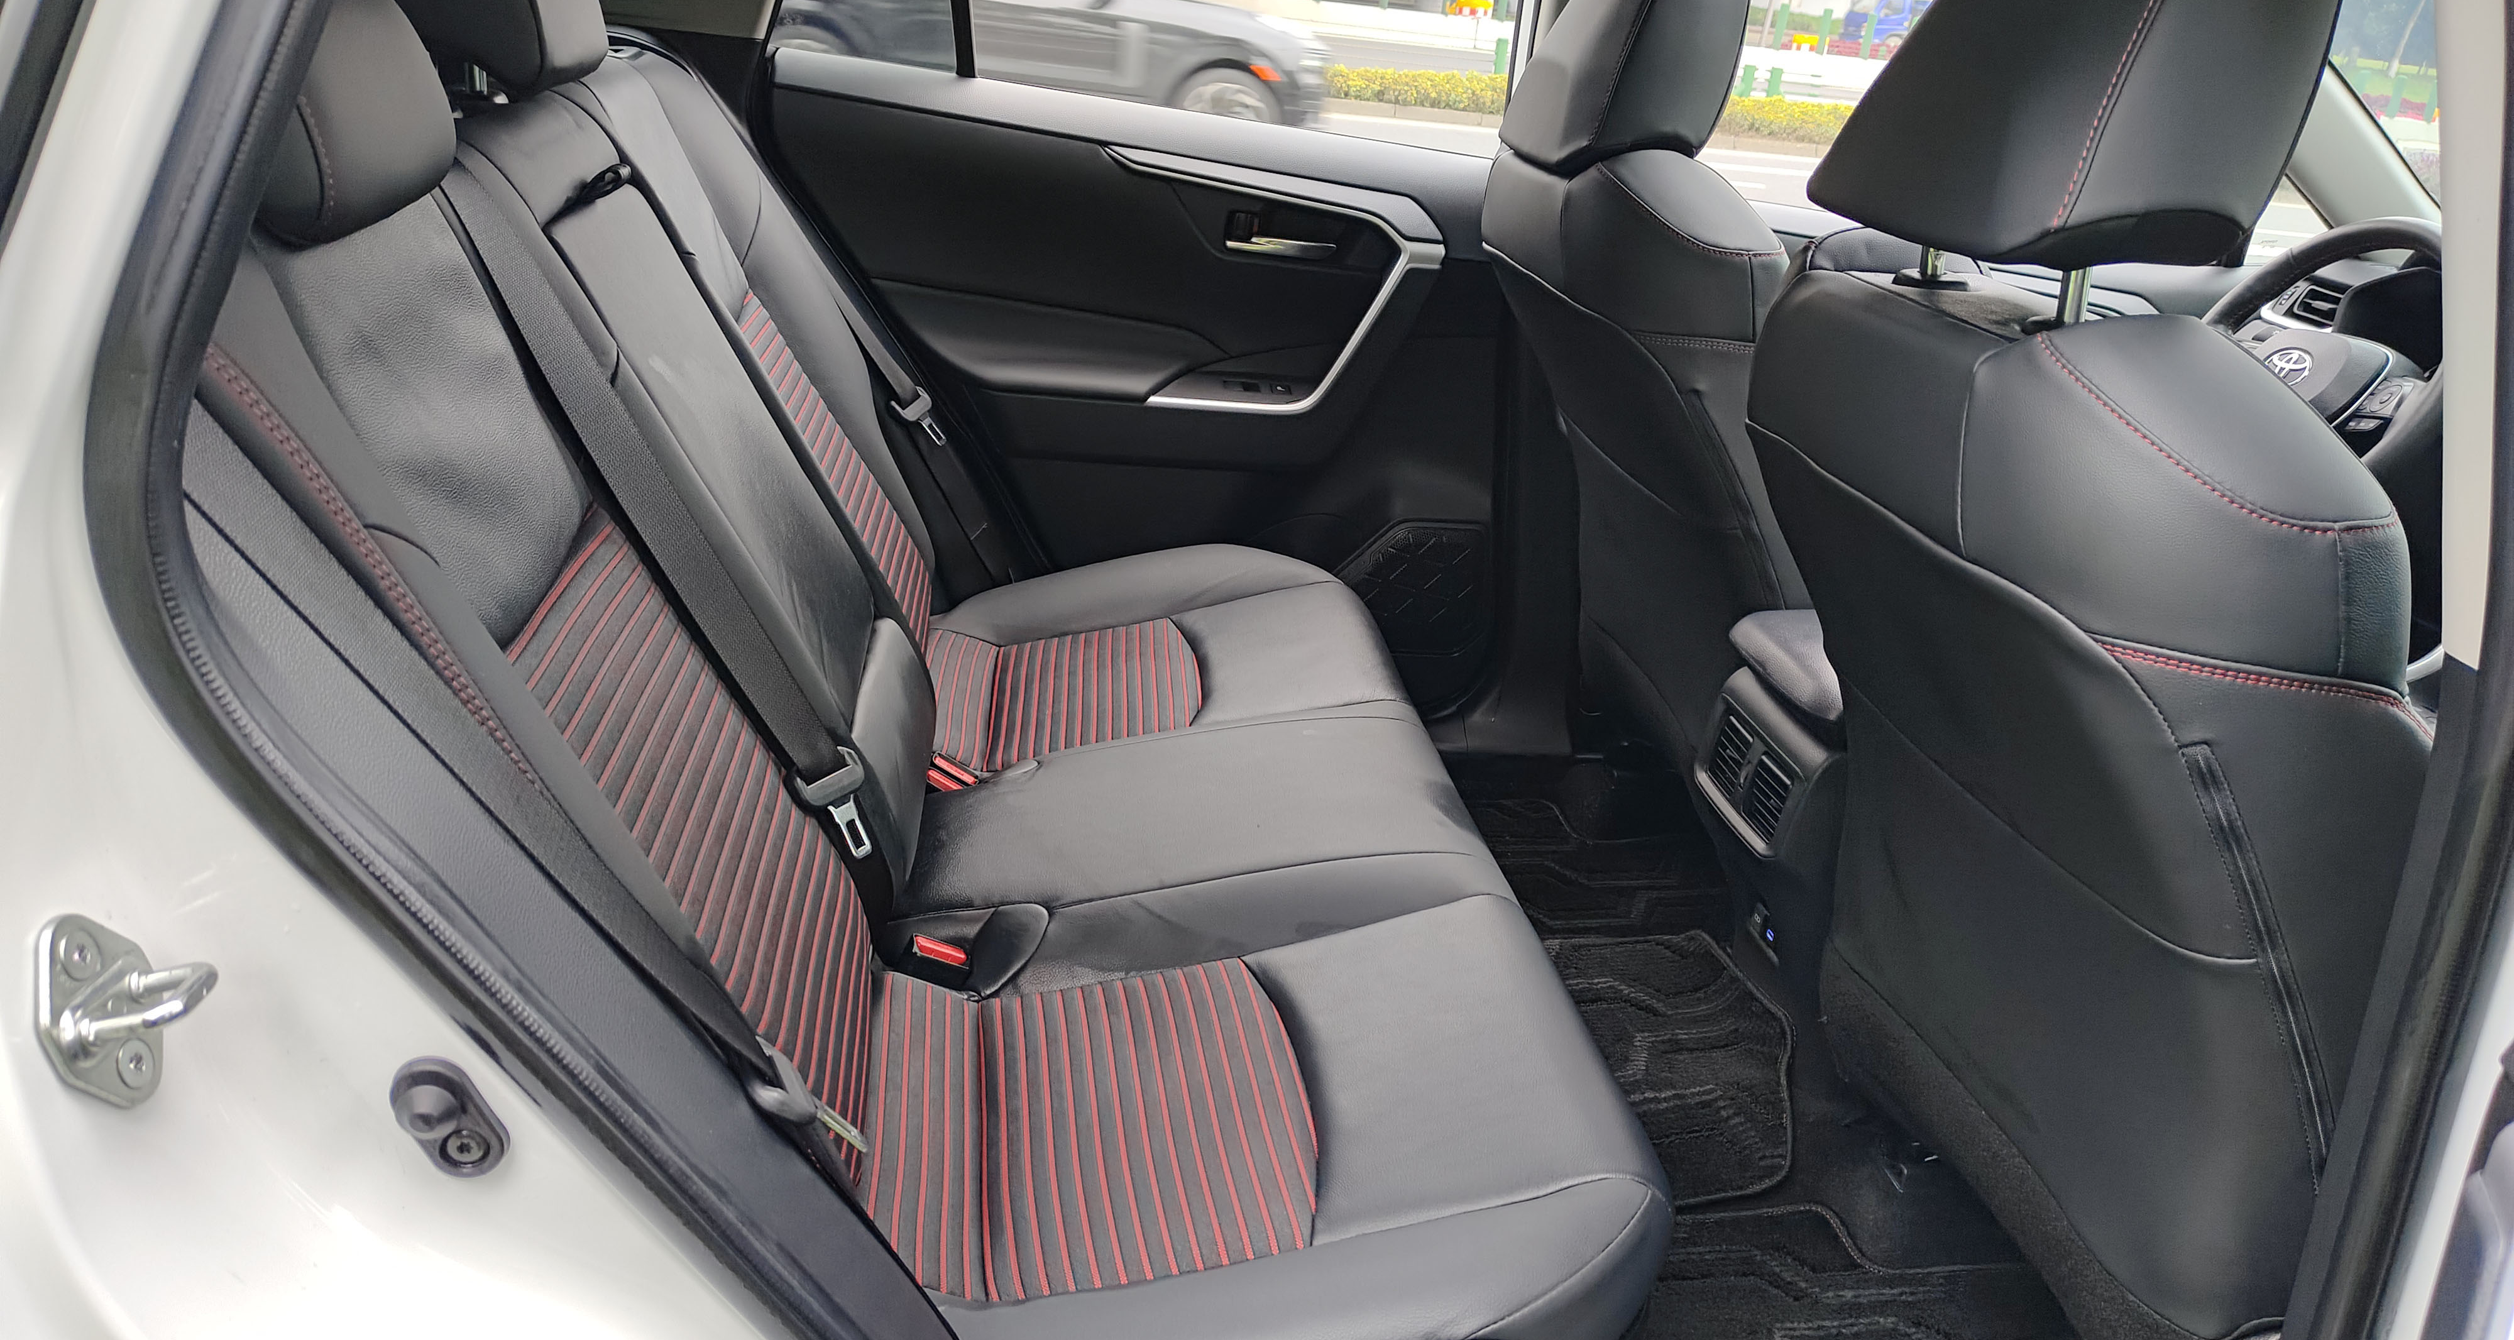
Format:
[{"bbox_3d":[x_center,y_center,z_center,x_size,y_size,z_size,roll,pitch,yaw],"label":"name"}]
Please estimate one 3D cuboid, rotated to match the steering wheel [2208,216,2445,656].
[{"bbox_3d":[1.123,-0.306,1.853,0.110,0.370,0.370,27,17,-18],"label":"steering wheel"}]

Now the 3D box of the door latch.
[{"bbox_3d":[-0.342,0.103,0.525,0.040,0.055,0.046,-14,12,28],"label":"door latch"}]

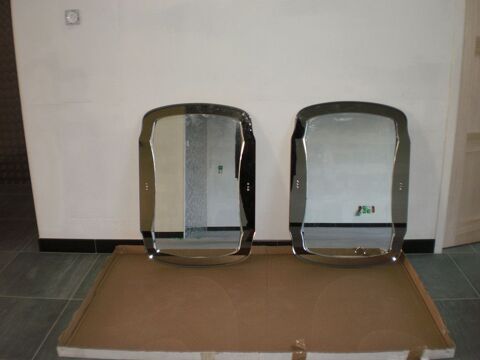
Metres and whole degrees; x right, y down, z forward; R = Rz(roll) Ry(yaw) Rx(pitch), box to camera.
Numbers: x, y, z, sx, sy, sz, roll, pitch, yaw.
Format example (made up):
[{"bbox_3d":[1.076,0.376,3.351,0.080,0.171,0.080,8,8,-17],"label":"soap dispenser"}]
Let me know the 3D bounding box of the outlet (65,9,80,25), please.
[{"bbox_3d":[-0.760,-0.740,2.273,0.075,0.075,0.015,0,18,2],"label":"outlet"}]

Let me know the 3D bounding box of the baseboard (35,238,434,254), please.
[{"bbox_3d":[-0.017,0.348,2.611,2.060,0.080,0.014,0,18,2],"label":"baseboard"}]

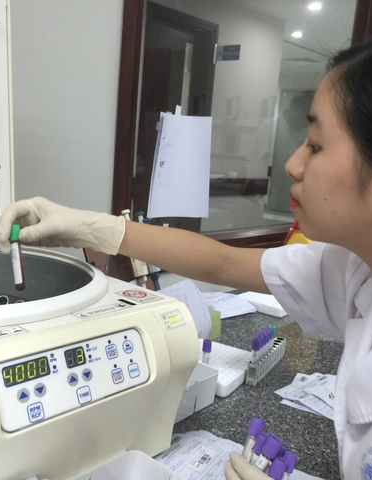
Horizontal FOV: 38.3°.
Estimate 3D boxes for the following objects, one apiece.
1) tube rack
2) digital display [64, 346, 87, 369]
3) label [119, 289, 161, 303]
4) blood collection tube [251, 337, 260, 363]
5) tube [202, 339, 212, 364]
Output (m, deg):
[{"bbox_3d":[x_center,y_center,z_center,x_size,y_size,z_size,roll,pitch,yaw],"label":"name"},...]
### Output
[{"bbox_3d":[0.146,0.215,0.963,0.019,0.036,0.172,8,10,25],"label":"tube rack"},{"bbox_3d":[-0.112,0.119,0.542,0.004,0.018,0.024,-21,-10,41],"label":"digital display"},{"bbox_3d":[-0.059,0.070,0.674,0.047,0.001,0.034,17,15,40],"label":"label"},{"bbox_3d":[0.116,0.199,0.893,0.015,0.078,0.015,8,10,25],"label":"blood collection tube"},{"bbox_3d":[0.032,0.197,0.861,0.015,0.078,0.015,8,10,25],"label":"tube"}]

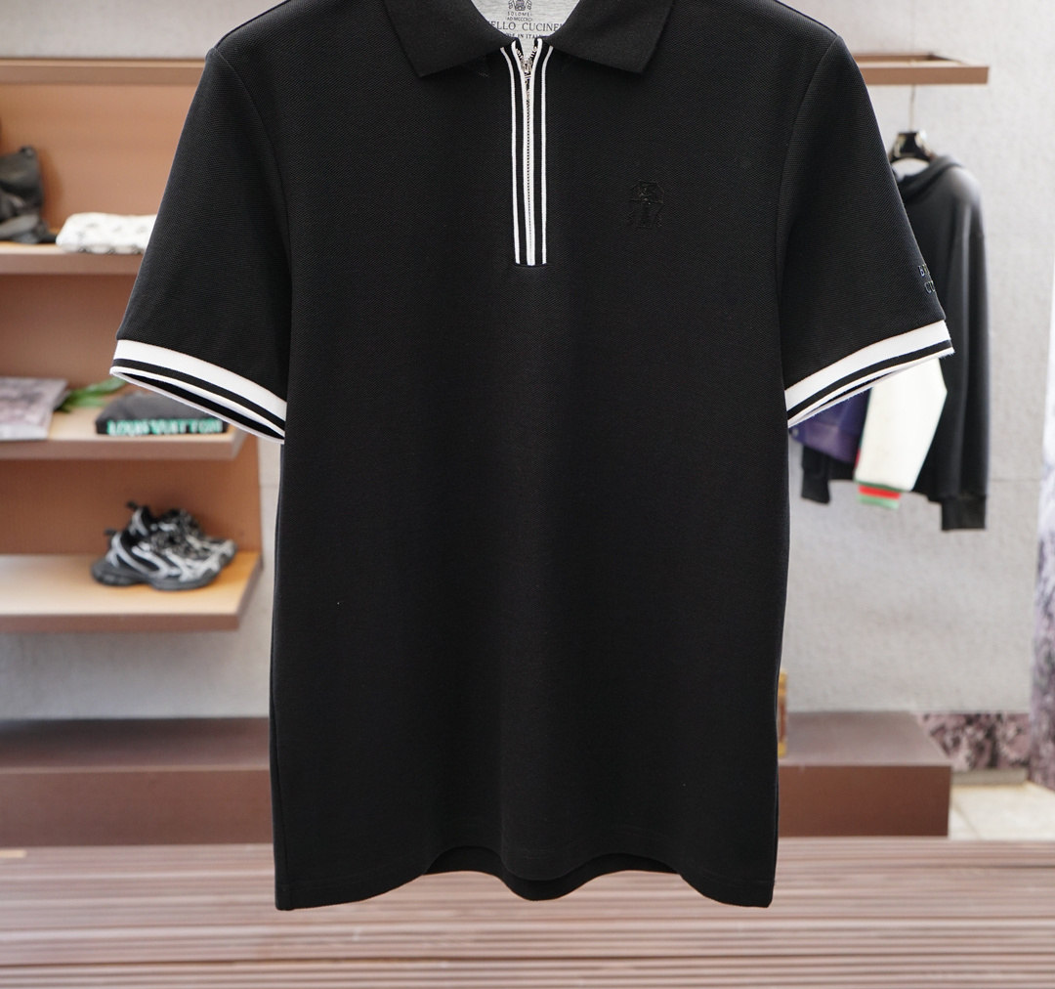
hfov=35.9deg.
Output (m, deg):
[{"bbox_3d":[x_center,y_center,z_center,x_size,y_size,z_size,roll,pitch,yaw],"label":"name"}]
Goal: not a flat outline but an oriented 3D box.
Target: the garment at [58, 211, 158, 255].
[{"bbox_3d":[-0.734,-0.501,3.111,0.270,0.053,0.220,0,16,-1],"label":"garment"}]

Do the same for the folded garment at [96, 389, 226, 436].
[{"bbox_3d":[-0.712,-0.168,3.268,0.252,0.042,0.230,0,16,-1],"label":"folded garment"}]

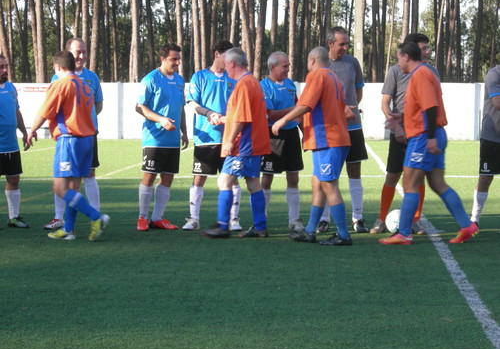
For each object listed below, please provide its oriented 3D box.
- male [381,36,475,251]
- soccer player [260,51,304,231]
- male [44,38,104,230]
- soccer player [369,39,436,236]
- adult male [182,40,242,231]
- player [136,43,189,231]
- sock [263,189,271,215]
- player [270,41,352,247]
[{"bbox_3d":[1.558,-0.267,12.180,0.850,1.763,0.500,0,8,2],"label":"male"},{"bbox_3d":[0.292,-0.306,12.885,0.500,1.647,0.450,-3,8,-20],"label":"soccer player"},{"bbox_3d":[-1.629,-0.376,12.956,0.560,1.766,0.380,-2,8,-12],"label":"male"},{"bbox_3d":[1.444,-0.366,12.718,0.580,1.811,0.420,-3,8,-20],"label":"soccer player"},{"bbox_3d":[-0.349,-0.358,12.905,0.550,1.746,0.450,-3,8,-20],"label":"adult male"},{"bbox_3d":[-0.823,-0.342,12.907,0.520,1.714,0.420,-3,8,-18],"label":"player"},{"bbox_3d":[0.139,0.278,12.965,0.120,0.280,0.140,-2,8,-15],"label":"sock"},{"bbox_3d":[0.566,-0.246,12.183,0.700,1.720,0.520,3,8,22],"label":"player"}]

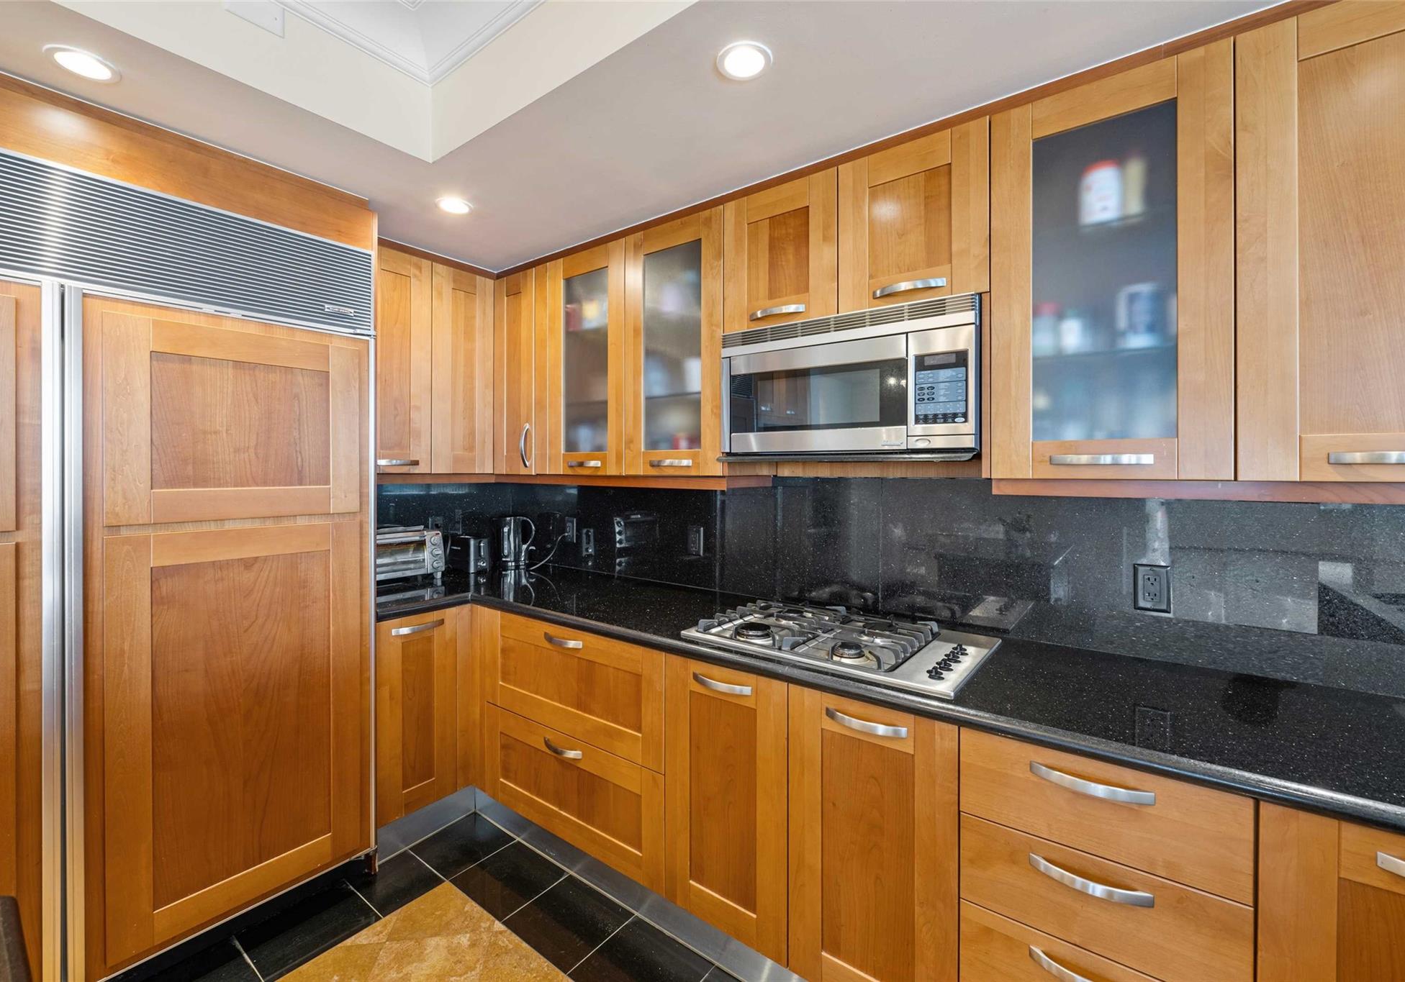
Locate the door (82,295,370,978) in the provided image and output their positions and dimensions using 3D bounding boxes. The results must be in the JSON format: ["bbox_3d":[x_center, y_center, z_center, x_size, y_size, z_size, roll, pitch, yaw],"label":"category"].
[{"bbox_3d":[-1.365,0.368,1.719,0.060,1.745,0.668,1,2,37],"label":"door"}]

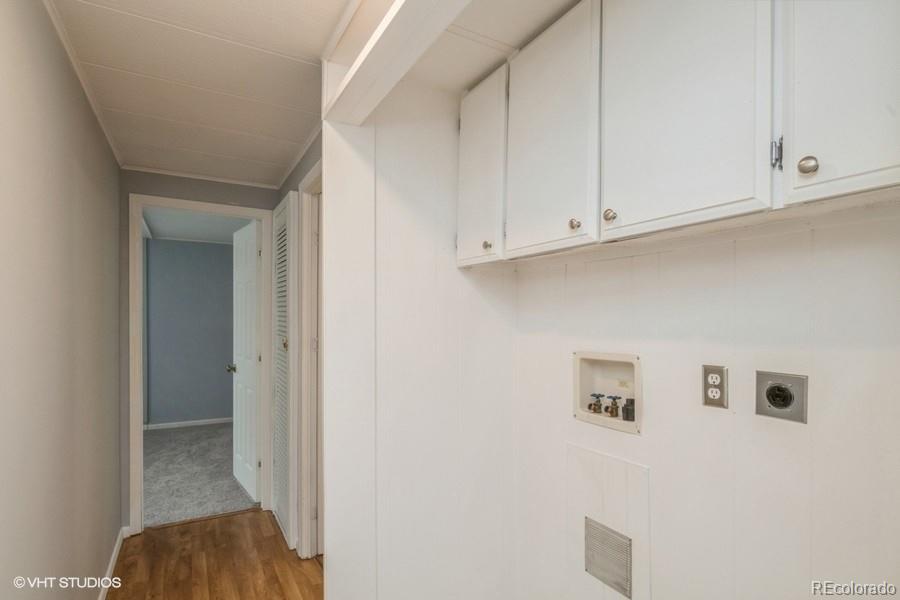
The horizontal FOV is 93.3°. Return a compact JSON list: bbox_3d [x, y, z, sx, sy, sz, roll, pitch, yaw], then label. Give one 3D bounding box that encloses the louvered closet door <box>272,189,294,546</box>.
[{"bbox_3d":[-1.074,0.406,2.724,0.038,2.050,0.590,0,-1,-31],"label":"louvered closet door"}]

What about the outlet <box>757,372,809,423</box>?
[{"bbox_3d":[0.832,0.242,1.068,0.015,0.115,0.114,0,-1,-31],"label":"outlet"}]

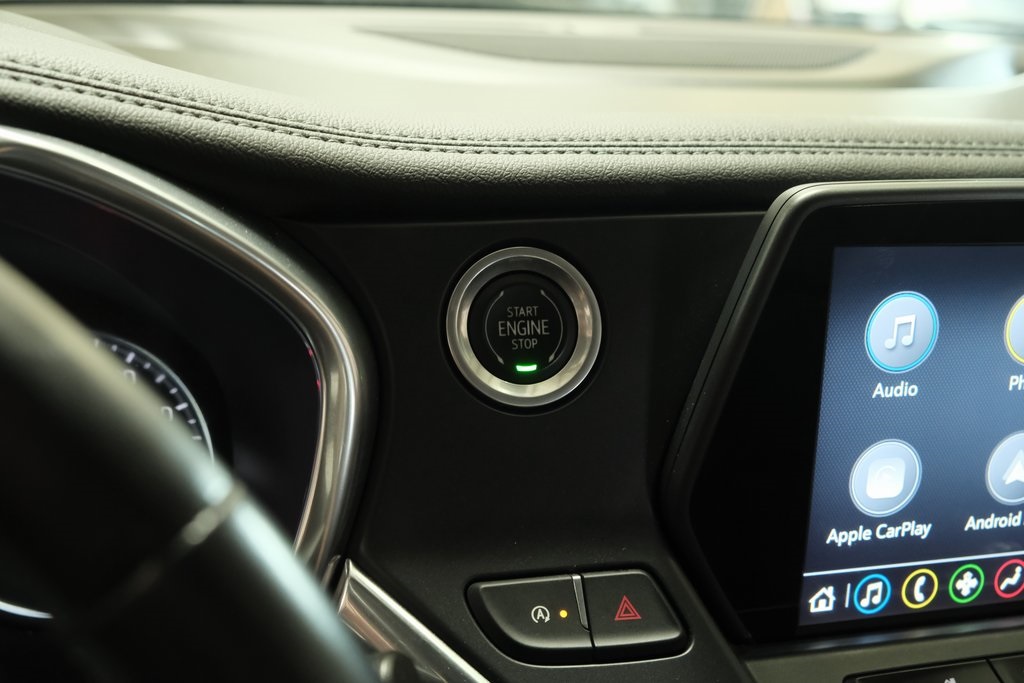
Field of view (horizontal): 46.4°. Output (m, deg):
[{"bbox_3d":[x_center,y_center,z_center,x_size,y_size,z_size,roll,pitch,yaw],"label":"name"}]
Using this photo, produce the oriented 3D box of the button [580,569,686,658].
[{"bbox_3d":[0.030,0.069,0.304,0.025,0.019,0.007,-1,-21,-14],"label":"button"}]

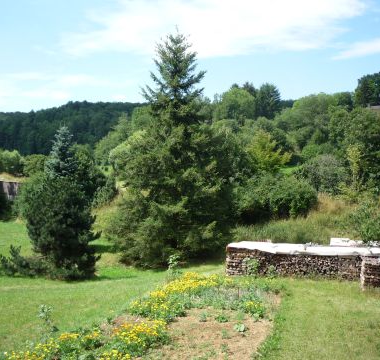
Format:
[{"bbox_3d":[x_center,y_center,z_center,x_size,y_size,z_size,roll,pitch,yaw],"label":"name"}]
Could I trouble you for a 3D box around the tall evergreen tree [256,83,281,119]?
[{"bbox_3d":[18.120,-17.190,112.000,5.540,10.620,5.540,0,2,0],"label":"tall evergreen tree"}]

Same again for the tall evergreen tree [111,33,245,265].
[{"bbox_3d":[-0.750,-1.430,23.500,6.140,11.200,6.140,0,2,0],"label":"tall evergreen tree"}]

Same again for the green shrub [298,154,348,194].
[{"bbox_3d":[11.830,-0.490,43.000,4.430,3.540,3.990,0,2,0],"label":"green shrub"}]

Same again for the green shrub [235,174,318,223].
[{"bbox_3d":[5.530,1.180,31.000,5.150,3.000,4.380,0,2,0],"label":"green shrub"}]

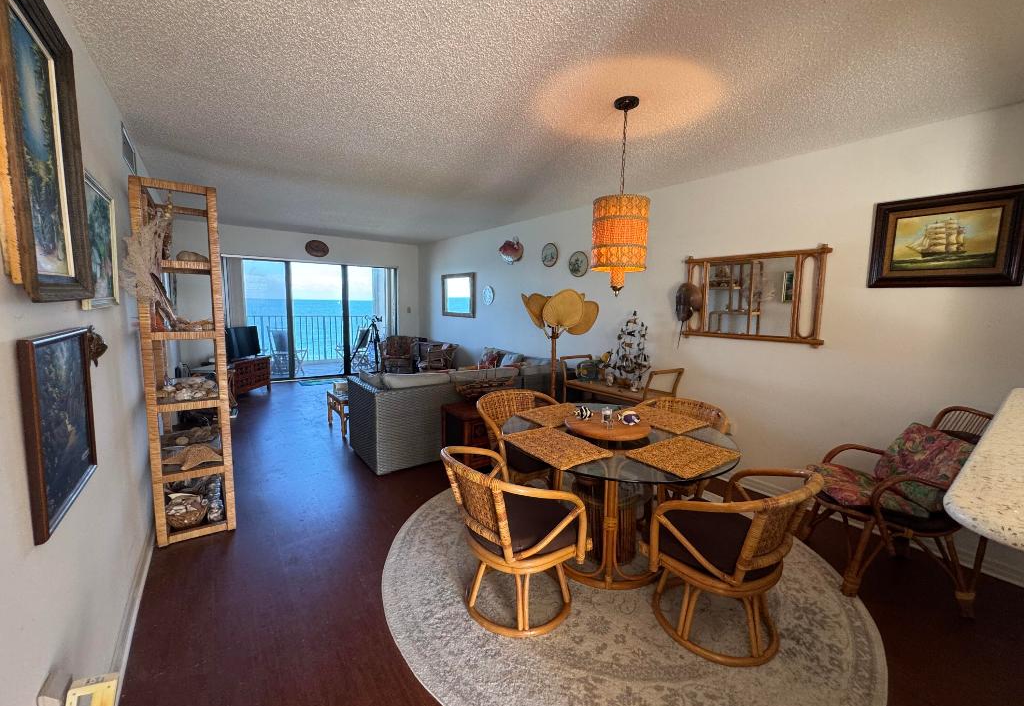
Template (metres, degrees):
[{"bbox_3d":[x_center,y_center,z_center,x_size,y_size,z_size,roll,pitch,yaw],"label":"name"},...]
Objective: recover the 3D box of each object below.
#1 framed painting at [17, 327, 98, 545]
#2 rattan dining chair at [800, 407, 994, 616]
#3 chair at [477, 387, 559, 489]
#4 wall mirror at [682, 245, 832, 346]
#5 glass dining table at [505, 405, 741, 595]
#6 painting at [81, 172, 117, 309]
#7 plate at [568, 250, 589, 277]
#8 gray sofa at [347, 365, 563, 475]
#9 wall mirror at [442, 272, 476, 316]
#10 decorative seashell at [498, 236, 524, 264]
[{"bbox_3d":[-1.273,0.188,1.179,0.034,0.478,0.493,-3,8,-36],"label":"framed painting"},{"bbox_3d":[2.028,0.742,2.150,0.705,0.917,0.574,3,7,17],"label":"rattan dining chair"},{"bbox_3d":[0.128,0.693,2.845,0.614,0.755,0.604,-3,8,-30],"label":"chair"},{"bbox_3d":[1.783,-0.423,3.153,0.050,0.690,1.050,-4,9,-36],"label":"wall mirror"},{"bbox_3d":[0.534,0.778,2.280,1.210,0.715,1.210,1,7,0],"label":"glass dining table"},{"bbox_3d":[-1.579,-0.419,1.568,0.040,0.475,0.670,-4,9,-36],"label":"painting"},{"bbox_3d":[0.749,-0.984,4.604,0.025,0.287,0.292,-3,8,-36],"label":"plate"},{"bbox_3d":[-0.498,0.501,4.260,2.100,0.745,0.950,-4,9,-36],"label":"gray sofa"},{"bbox_3d":[-0.888,-0.957,6.835,0.040,0.700,1.120,-4,9,-36],"label":"wall mirror"},{"bbox_3d":[-0.005,-1.362,5.481,0.140,0.350,0.400,-4,9,-36],"label":"decorative seashell"}]

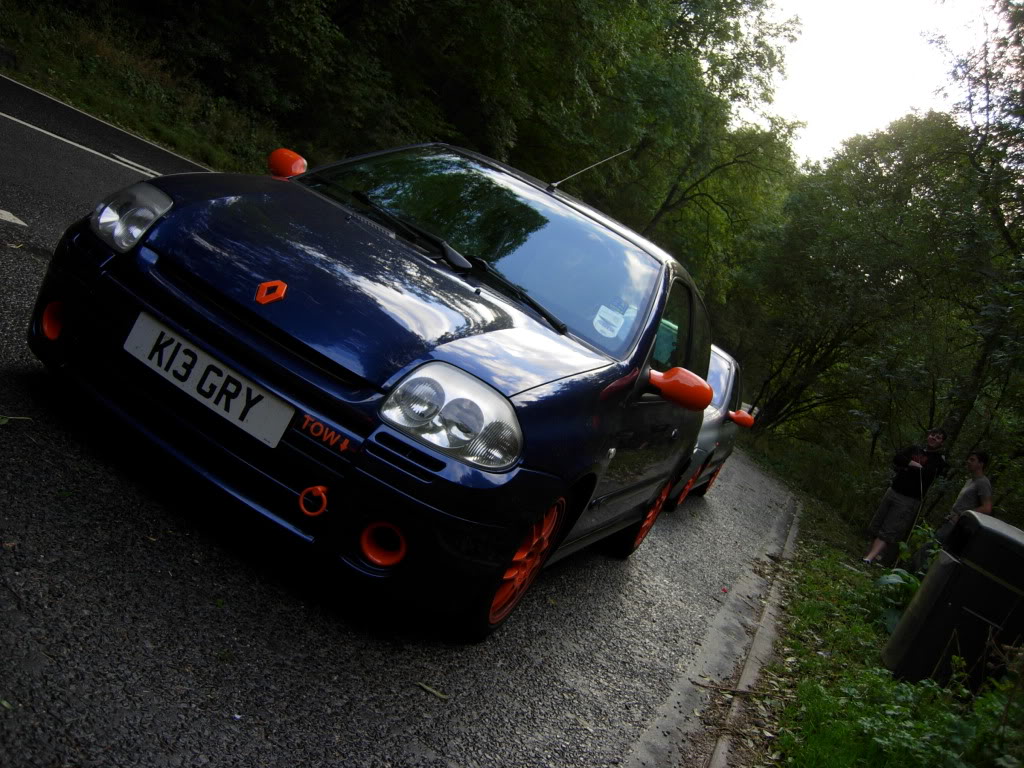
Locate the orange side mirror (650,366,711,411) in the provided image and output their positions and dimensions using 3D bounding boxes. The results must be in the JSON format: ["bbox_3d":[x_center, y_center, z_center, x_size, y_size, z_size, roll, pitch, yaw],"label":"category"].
[{"bbox_3d":[0.571,0.006,3.589,0.225,0.135,0.135,30,5,17],"label":"orange side mirror"}]

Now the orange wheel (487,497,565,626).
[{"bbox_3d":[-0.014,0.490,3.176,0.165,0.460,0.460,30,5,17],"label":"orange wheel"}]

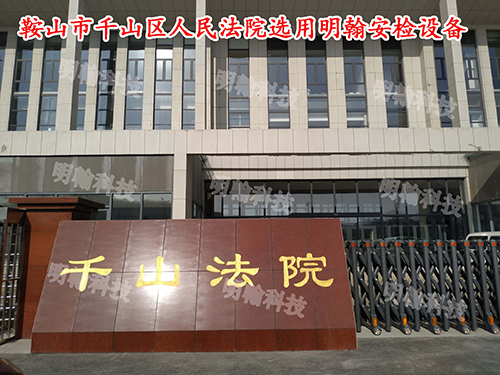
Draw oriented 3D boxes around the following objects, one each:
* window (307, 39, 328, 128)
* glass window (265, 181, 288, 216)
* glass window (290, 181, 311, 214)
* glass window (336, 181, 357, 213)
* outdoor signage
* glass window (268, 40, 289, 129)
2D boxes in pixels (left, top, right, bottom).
[{"bbox_3d":[4.346,-6.772,22.306,1.430,6.260,0.150,-1,-9,0],"label":"window"},{"bbox_3d":[1.653,0.672,21.144,1.460,2.130,0.120,-1,-9,0],"label":"glass window"},{"bbox_3d":[3.067,0.617,21.138,1.360,2.060,0.120,-1,-9,0],"label":"glass window"},{"bbox_3d":[4.757,0.457,17.092,1.081,1.629,0.100,-1,-9,0],"label":"glass window"},{"bbox_3d":[-0.841,1.494,5.617,4.800,1.990,0.720,-1,-9,0],"label":"outdoor signage"},{"bbox_3d":[1.833,-6.781,22.333,1.420,6.270,0.150,-1,-9,0],"label":"glass window"}]

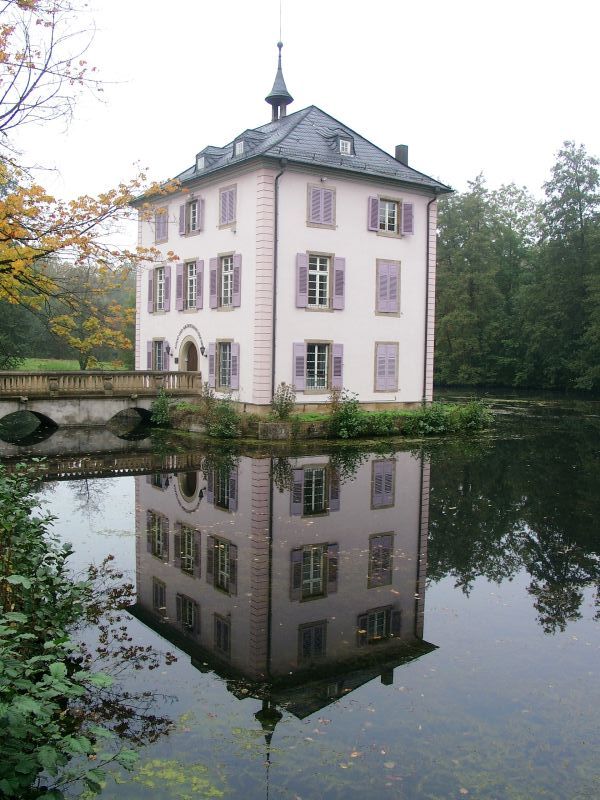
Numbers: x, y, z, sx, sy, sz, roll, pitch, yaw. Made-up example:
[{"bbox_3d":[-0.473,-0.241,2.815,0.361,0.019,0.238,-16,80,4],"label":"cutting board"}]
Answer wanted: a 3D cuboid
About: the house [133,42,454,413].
[{"bbox_3d":[-0.976,-8.474,37.966,10.340,17.080,12.790,-2,5,-35],"label":"house"}]

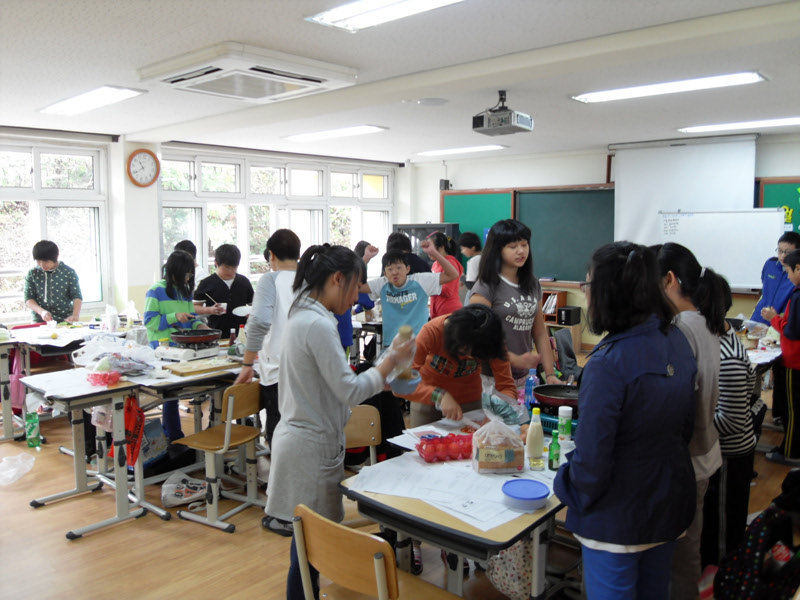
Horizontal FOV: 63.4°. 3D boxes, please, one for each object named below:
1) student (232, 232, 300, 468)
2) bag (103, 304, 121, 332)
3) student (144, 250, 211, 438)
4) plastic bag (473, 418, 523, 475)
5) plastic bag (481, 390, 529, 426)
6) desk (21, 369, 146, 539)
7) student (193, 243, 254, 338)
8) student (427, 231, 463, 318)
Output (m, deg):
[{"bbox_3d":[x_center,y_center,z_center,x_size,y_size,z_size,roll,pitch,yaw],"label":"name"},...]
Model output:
[{"bbox_3d":[-0.640,0.421,3.380,0.460,1.530,0.330,-5,9,-37],"label":"student"},{"bbox_3d":[-2.385,0.148,5.336,0.140,0.210,0.120,0,7,0],"label":"bag"},{"bbox_3d":[-1.651,0.345,4.843,0.400,1.430,0.380,6,10,42],"label":"student"},{"bbox_3d":[0.357,0.511,2.350,0.190,0.200,0.130,0,7,-3],"label":"plastic bag"},{"bbox_3d":[0.391,0.402,2.420,0.180,0.150,0.120,1,7,9],"label":"plastic bag"},{"bbox_3d":[-1.817,0.835,3.693,0.640,0.742,0.445,7,9,43],"label":"desk"},{"bbox_3d":[-1.378,0.295,5.086,0.460,1.470,0.360,-1,7,-9],"label":"student"},{"bbox_3d":[0.400,0.164,5.945,0.360,1.540,0.430,1,7,6],"label":"student"}]

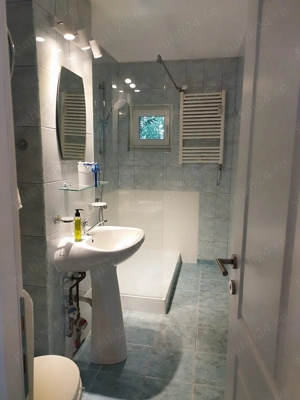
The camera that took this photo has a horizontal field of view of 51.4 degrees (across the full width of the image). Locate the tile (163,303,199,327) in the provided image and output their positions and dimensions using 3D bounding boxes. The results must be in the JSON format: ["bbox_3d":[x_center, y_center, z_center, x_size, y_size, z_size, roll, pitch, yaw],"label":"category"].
[{"bbox_3d":[0.261,1.002,2.700,0.305,0.010,0.310,2,10,10],"label":"tile"}]

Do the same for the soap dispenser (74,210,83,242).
[{"bbox_3d":[-0.463,0.166,2.036,0.053,0.218,0.044,2,10,10],"label":"soap dispenser"}]

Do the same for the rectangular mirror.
[{"bbox_3d":[-0.479,-0.519,1.944,0.025,0.537,0.440,2,10,10],"label":"rectangular mirror"}]

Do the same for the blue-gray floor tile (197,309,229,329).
[{"bbox_3d":[0.561,1.015,2.646,0.305,0.010,0.310,2,10,10],"label":"blue-gray floor tile"}]

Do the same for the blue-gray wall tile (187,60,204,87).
[{"bbox_3d":[0.510,-1.438,3.550,0.202,0.299,0.010,2,10,10],"label":"blue-gray wall tile"}]

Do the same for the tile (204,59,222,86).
[{"bbox_3d":[0.709,-1.430,3.514,0.202,0.299,0.010,2,10,10],"label":"tile"}]

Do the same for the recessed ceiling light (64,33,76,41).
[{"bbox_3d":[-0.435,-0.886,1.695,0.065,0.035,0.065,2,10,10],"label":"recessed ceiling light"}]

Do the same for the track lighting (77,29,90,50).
[{"bbox_3d":[-0.406,-0.981,1.917,0.058,0.116,0.058,-12,7,12],"label":"track lighting"}]

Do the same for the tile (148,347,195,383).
[{"bbox_3d":[0.148,1.107,2.101,0.305,0.010,0.310,2,10,10],"label":"tile"}]

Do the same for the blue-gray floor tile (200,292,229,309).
[{"bbox_3d":[0.625,0.974,3.004,0.306,0.010,0.317,2,10,10],"label":"blue-gray floor tile"}]

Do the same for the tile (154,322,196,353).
[{"bbox_3d":[0.206,1.070,2.445,0.310,0.010,0.317,2,10,10],"label":"tile"}]

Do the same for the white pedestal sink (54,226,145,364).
[{"bbox_3d":[-0.285,0.670,2.160,0.474,0.869,0.576,2,10,10],"label":"white pedestal sink"}]

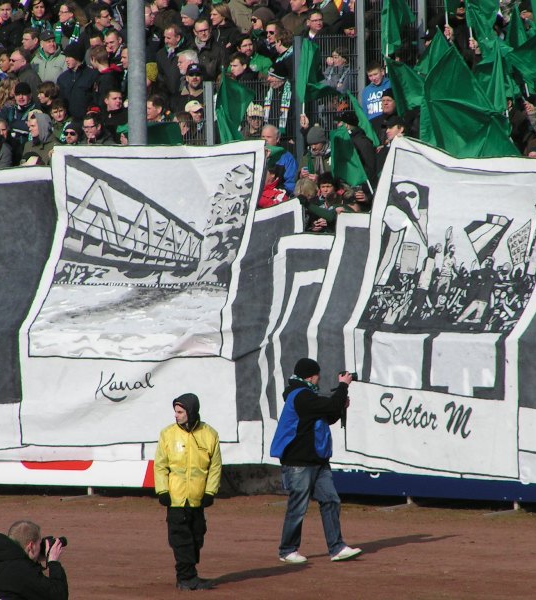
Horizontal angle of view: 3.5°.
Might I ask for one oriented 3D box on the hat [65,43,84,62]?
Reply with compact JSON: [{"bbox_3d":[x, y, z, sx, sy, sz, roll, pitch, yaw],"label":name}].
[{"bbox_3d":[-1.961,-2.511,89.100,0.190,0.190,0.220,5,9,44],"label":"hat"}]

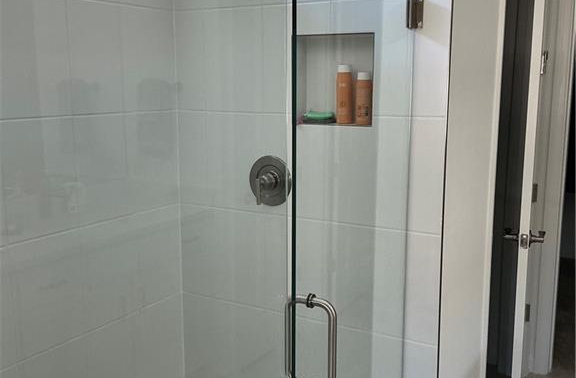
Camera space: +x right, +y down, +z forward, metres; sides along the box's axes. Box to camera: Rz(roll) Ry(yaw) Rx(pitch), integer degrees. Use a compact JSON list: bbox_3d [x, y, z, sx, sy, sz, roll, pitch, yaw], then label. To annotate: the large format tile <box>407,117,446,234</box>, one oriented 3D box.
[{"bbox_3d":[0.412,-0.037,1.865,0.115,0.350,0.011,6,11,30],"label":"large format tile"}]

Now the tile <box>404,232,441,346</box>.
[{"bbox_3d":[0.411,0.311,1.924,0.115,0.350,0.011,6,11,30],"label":"tile"}]

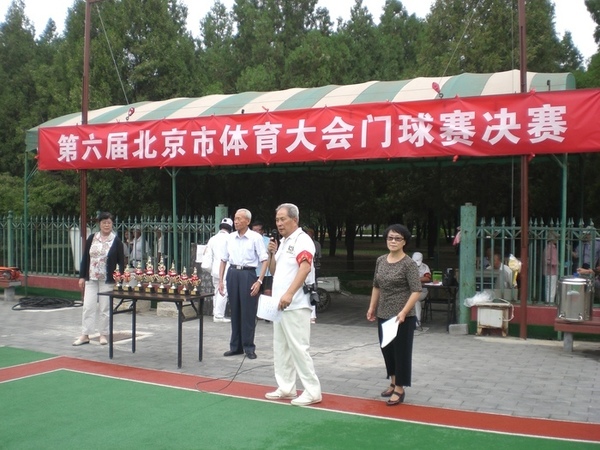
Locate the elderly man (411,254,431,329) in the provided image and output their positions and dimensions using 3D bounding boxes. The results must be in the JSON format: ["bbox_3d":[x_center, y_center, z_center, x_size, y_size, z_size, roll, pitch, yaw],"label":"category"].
[{"bbox_3d":[1.835,1.007,10.200,0.560,1.161,0.700,1,0,30],"label":"elderly man"}]

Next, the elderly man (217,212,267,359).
[{"bbox_3d":[-0.641,0.653,7.500,0.540,1.690,0.330,1,1,19],"label":"elderly man"}]

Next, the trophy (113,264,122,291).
[{"bbox_3d":[-2.072,0.600,7.519,0.130,0.303,0.085,1,2,27],"label":"trophy"}]

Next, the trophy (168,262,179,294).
[{"bbox_3d":[-1.405,0.578,7.302,0.145,0.363,0.095,1,2,27],"label":"trophy"}]

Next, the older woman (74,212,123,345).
[{"bbox_3d":[-2.508,0.669,8.200,0.600,1.649,0.360,0,0,-7],"label":"older woman"}]

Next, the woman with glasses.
[{"bbox_3d":[0.838,0.760,5.801,0.500,1.570,0.340,1,1,22],"label":"woman with glasses"}]

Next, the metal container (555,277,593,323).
[{"bbox_3d":[3.321,0.897,7.924,0.420,0.480,0.410,1,2,27],"label":"metal container"}]

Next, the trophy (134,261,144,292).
[{"bbox_3d":[-1.840,0.593,7.549,0.135,0.353,0.090,0,0,27],"label":"trophy"}]

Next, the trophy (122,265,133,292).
[{"bbox_3d":[-1.991,0.613,7.628,0.120,0.311,0.085,0,0,27],"label":"trophy"}]

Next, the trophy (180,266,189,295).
[{"bbox_3d":[-1.261,0.610,7.214,0.130,0.304,0.085,1,2,27],"label":"trophy"}]

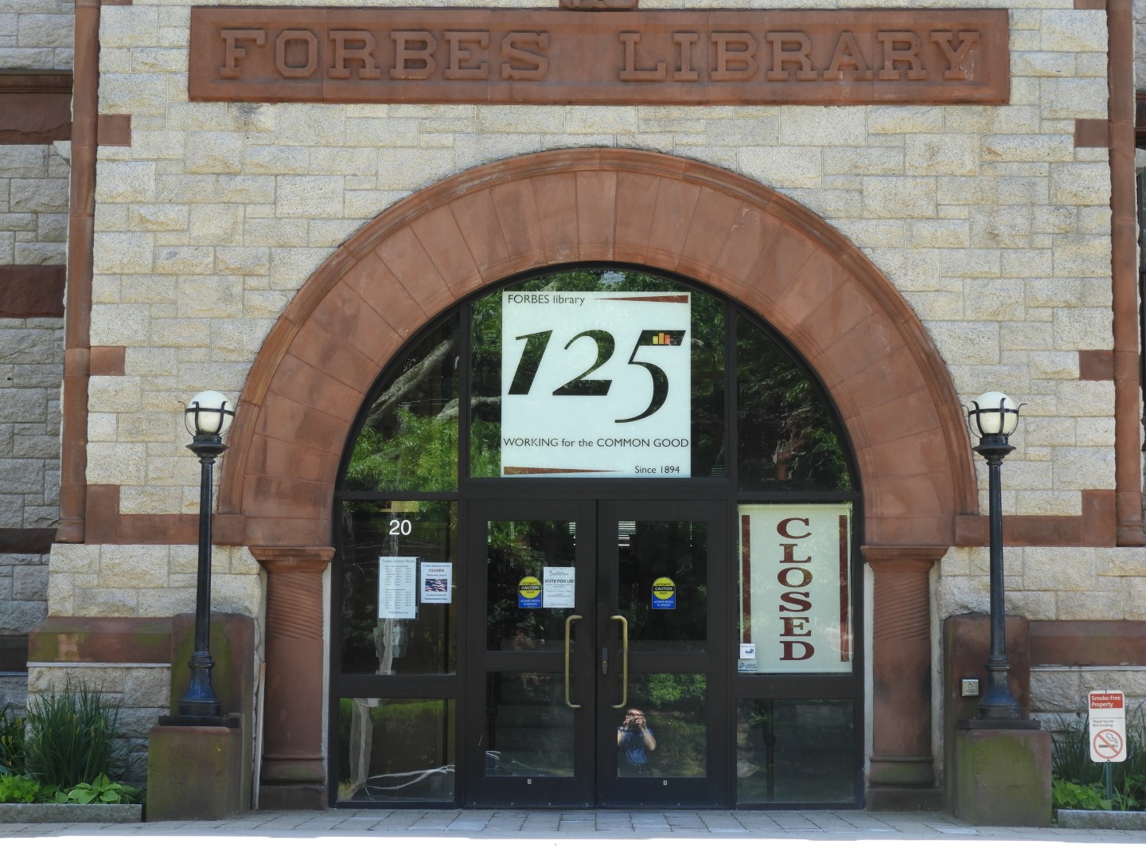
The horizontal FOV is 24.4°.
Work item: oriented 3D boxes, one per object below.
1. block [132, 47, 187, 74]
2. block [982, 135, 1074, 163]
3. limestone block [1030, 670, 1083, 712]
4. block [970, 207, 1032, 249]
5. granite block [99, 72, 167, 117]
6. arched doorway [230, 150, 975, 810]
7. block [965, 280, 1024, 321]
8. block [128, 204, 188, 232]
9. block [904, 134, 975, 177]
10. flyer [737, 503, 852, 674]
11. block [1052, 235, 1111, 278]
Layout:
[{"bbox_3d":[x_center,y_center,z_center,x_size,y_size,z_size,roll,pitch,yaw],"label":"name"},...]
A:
[{"bbox_3d":[-2.854,-2.540,18.361,0.378,0.190,0.200,0,-6,1],"label":"block"},{"bbox_3d":[3.155,-1.936,18.472,0.638,0.196,0.250,0,-7,1],"label":"block"},{"bbox_3d":[3.181,1.724,17.513,0.330,0.266,0.200,0,-6,1],"label":"limestone block"},{"bbox_3d":[2.924,-1.367,18.162,0.410,0.281,0.200,0,-6,1],"label":"block"},{"bbox_3d":[-3.047,-2.310,18.452,0.469,0.307,0.200,0,-7,0],"label":"granite block"},{"bbox_3d":[0.198,0.339,18.355,5.091,4.532,0.600,0,-7,1],"label":"arched doorway"},{"bbox_3d":[2.870,-0.872,18.099,0.407,0.283,0.160,0,-6,1],"label":"block"},{"bbox_3d":[-2.880,-1.460,18.497,0.411,0.196,0.250,0,-7,1],"label":"block"},{"bbox_3d":[2.523,-1.873,18.212,0.490,0.293,0.160,0,-6,1],"label":"block"},{"bbox_3d":[1.534,1.094,18.308,0.782,1.181,0.010,0,-6,1],"label":"flyer"},{"bbox_3d":[3.475,-1.175,18.125,0.402,0.303,0.160,0,-6,1],"label":"block"}]

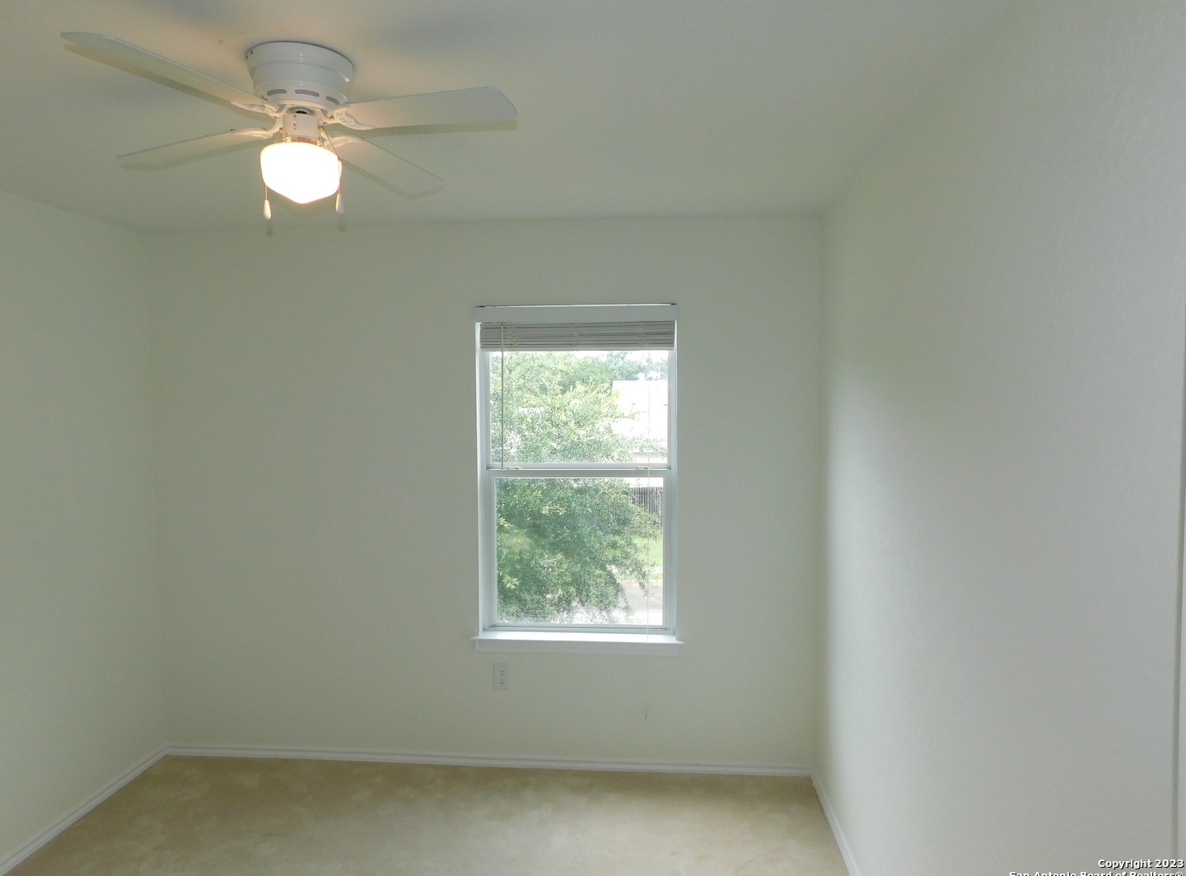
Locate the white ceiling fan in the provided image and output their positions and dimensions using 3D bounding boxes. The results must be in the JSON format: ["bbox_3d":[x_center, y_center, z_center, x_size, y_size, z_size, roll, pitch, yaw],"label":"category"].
[{"bbox_3d":[-0.650,-0.669,1.761,1.020,0.335,1.020,1,4,19],"label":"white ceiling fan"}]

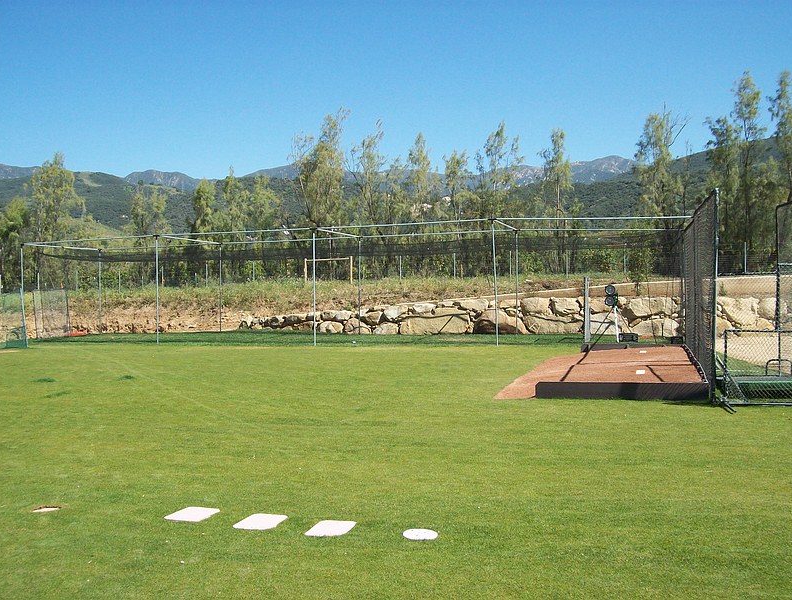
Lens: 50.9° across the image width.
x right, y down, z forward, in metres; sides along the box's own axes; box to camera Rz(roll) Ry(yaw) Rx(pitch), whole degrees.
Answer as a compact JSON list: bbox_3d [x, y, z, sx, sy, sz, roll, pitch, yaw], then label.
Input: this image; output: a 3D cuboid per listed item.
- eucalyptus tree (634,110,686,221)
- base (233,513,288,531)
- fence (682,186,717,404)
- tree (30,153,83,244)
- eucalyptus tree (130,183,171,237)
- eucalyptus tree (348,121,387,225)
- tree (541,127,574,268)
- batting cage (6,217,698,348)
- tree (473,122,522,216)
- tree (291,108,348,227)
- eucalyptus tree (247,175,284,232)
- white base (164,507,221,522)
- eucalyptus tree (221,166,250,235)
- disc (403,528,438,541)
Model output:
[{"bbox_3d":[14.147,-5.750,44.500,2.780,8.770,2.780,-1,0,3],"label":"eucalyptus tree"},{"bbox_3d":[-0.943,1.540,5.811,0.305,0.020,0.320,-1,0,16],"label":"base"},{"bbox_3d":[5.400,-0.100,15.000,0.180,2.950,7.800,0,1,16],"label":"fence"},{"bbox_3d":[-22.851,-5.351,56.000,3.500,9.150,3.500,-1,0,3],"label":"tree"},{"bbox_3d":[-15.851,-4.115,53.500,2.701,6.623,2.701,0,2,14],"label":"eucalyptus tree"},{"bbox_3d":[-1.760,-6.070,50.500,2.489,9.651,2.489,0,2,14],"label":"eucalyptus tree"},{"bbox_3d":[9.163,-5.623,47.500,1.941,8.335,1.941,0,2,14],"label":"tree"},{"bbox_3d":[-1.923,-0.439,28.671,23.220,3.710,4.180,-1,0,19],"label":"batting cage"},{"bbox_3d":[5.856,-5.856,48.000,2.880,9.000,2.880,-1,0,3],"label":"tree"},{"bbox_3d":[-4.689,-6.467,51.000,3.560,10.540,3.560,-1,0,3],"label":"tree"},{"bbox_3d":[-8.188,-4.469,52.000,2.438,6.750,2.438,0,2,14],"label":"eucalyptus tree"},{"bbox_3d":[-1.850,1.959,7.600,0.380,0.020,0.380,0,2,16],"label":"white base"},{"bbox_3d":[-10.000,-4.719,52.000,1.938,7.250,1.938,0,2,14],"label":"eucalyptus tree"},{"bbox_3d":[0.157,1.501,5.351,0.235,0.018,0.235,-1,0,0],"label":"disc"}]

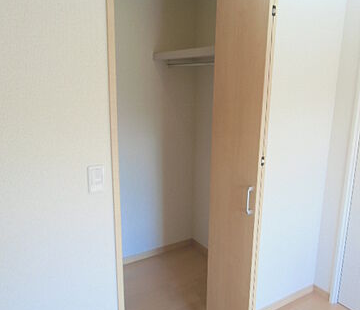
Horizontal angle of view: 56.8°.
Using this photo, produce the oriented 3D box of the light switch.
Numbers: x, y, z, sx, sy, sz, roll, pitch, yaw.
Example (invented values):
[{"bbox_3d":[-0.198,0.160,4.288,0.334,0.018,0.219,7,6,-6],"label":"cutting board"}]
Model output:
[{"bbox_3d":[-0.349,0.104,1.401,0.070,0.120,0.012,-8,15,-31],"label":"light switch"}]

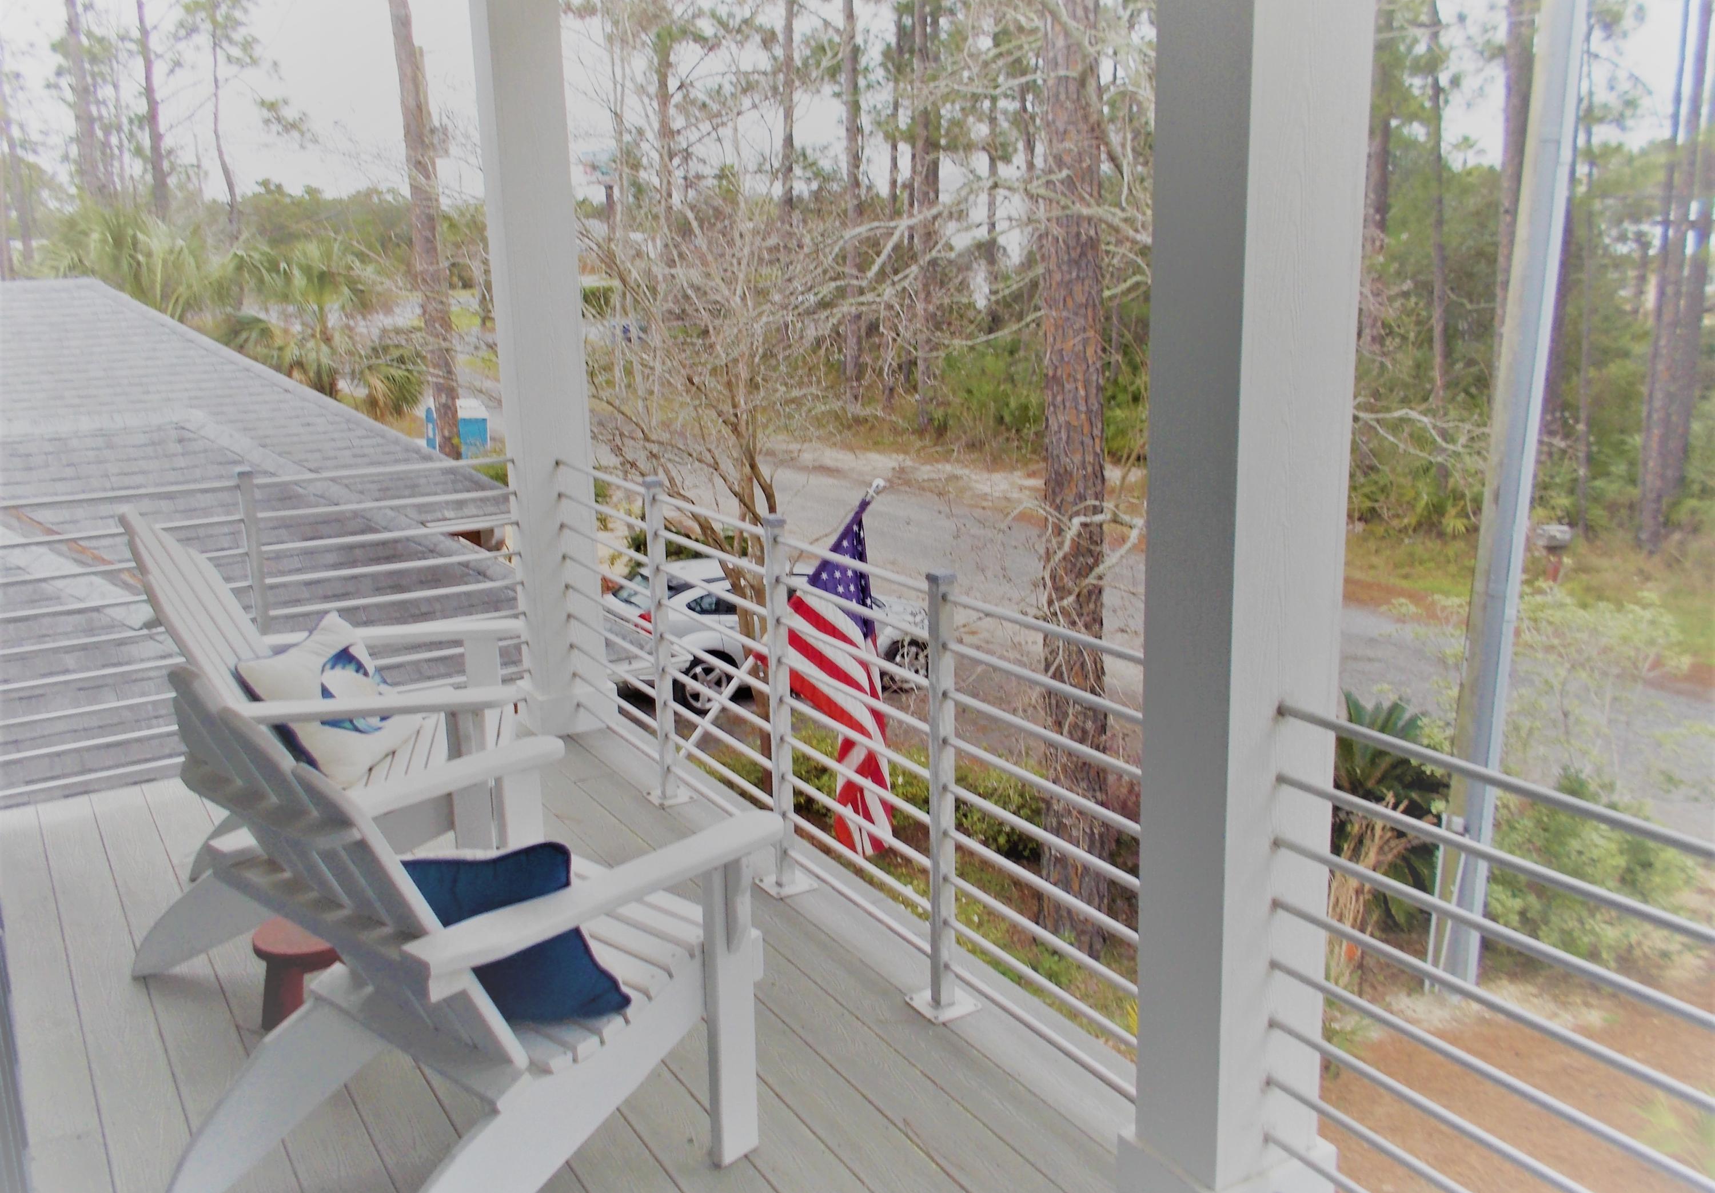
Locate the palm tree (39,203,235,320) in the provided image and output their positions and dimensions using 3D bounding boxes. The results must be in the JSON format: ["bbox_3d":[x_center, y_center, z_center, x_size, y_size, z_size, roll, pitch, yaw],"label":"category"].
[{"bbox_3d":[-9.609,-2.543,19.964,2.800,5.604,2.800,-10,16,-31],"label":"palm tree"}]

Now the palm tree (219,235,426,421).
[{"bbox_3d":[-6.944,-2.240,19.410,2.800,5.153,2.800,-10,16,-31],"label":"palm tree"}]

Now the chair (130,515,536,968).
[{"bbox_3d":[-1.279,0.278,3.513,0.910,1.030,0.770,-4,14,-12],"label":"chair"}]

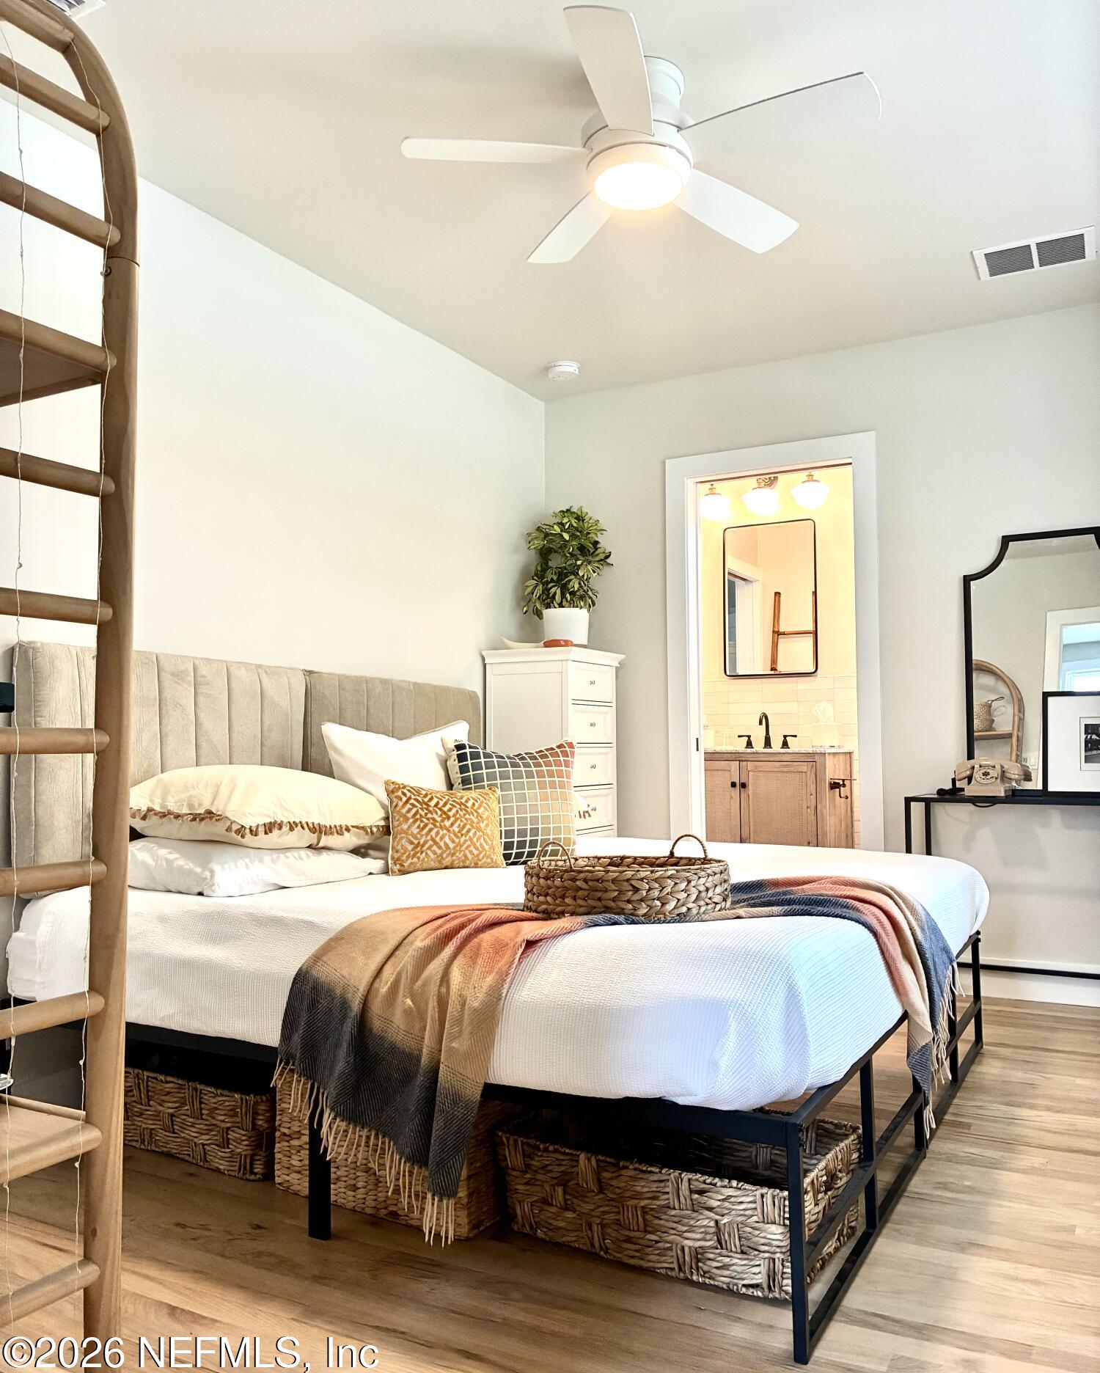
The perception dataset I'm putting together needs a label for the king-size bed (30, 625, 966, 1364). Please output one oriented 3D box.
[{"bbox_3d":[0.020,0.494,2.986,1.914,1.182,2.006,-2,-4,29],"label":"king-size bed"}]

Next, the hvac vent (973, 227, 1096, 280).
[{"bbox_3d":[1.576,-1.391,3.577,0.355,0.020,0.260,-2,-4,29],"label":"hvac vent"}]

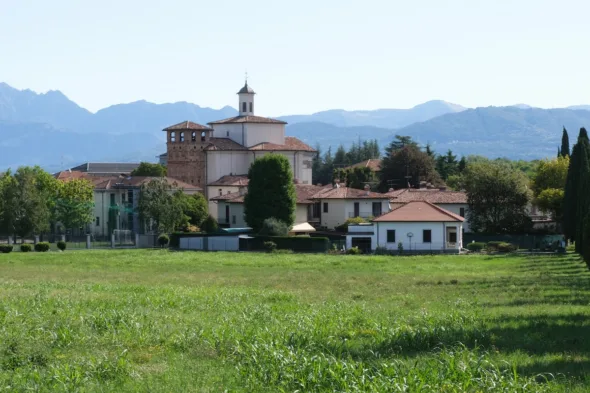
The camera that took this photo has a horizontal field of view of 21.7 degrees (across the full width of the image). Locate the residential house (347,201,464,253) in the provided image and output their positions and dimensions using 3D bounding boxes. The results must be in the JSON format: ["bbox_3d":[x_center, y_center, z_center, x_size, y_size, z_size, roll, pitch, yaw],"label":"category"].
[{"bbox_3d":[13.720,3.745,189.500,13.200,6.400,9.000,0,0,9],"label":"residential house"}]

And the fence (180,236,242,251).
[{"bbox_3d":[-10.882,6.004,196.022,7.900,1.750,0.250,0,2,15],"label":"fence"}]

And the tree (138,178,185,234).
[{"bbox_3d":[-18.031,2.248,208.000,6.200,9.200,6.000,0,0,0],"label":"tree"}]

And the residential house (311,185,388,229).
[{"bbox_3d":[8.055,2.718,223.500,8.400,8.100,9.000,0,0,-32],"label":"residential house"}]

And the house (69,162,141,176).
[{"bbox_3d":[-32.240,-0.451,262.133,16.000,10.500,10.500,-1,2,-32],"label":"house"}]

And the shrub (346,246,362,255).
[{"bbox_3d":[7.225,6.598,187.012,1.700,0.980,1.400,0,1,0],"label":"shrub"}]

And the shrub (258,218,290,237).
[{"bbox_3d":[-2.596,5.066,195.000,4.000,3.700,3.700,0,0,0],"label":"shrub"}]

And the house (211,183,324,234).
[{"bbox_3d":[-3.982,2.570,223.000,13.000,8.400,10.000,0,0,-30],"label":"house"}]

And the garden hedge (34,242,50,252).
[{"bbox_3d":[-31.644,6.377,193.015,1.900,1.150,1.500,0,1,0],"label":"garden hedge"}]

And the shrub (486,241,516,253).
[{"bbox_3d":[25.745,6.248,192.018,3.600,1.400,2.200,0,1,0],"label":"shrub"}]

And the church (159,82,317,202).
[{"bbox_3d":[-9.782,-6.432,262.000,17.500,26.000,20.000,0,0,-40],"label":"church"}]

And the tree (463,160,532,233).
[{"bbox_3d":[28.403,0.957,216.000,9.800,11.700,9.200,0,0,0],"label":"tree"}]

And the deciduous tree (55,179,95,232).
[{"bbox_3d":[-30.355,1.871,212.110,5.500,8.700,5.500,0,1,0],"label":"deciduous tree"}]

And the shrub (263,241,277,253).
[{"bbox_3d":[-3.084,6.227,190.018,1.600,1.450,1.400,0,1,0],"label":"shrub"}]

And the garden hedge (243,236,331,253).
[{"bbox_3d":[-1.172,5.942,190.000,10.900,2.000,1.400,0,0,12],"label":"garden hedge"}]

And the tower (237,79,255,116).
[{"bbox_3d":[-8.177,-16.521,257.000,2.200,6.400,2.200,0,0,-42],"label":"tower"}]

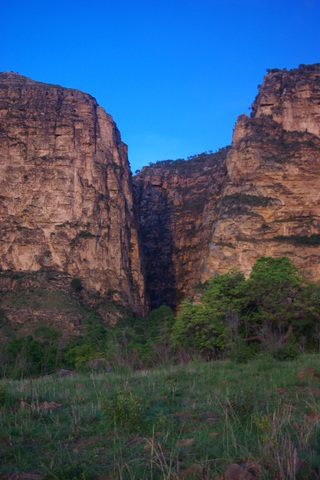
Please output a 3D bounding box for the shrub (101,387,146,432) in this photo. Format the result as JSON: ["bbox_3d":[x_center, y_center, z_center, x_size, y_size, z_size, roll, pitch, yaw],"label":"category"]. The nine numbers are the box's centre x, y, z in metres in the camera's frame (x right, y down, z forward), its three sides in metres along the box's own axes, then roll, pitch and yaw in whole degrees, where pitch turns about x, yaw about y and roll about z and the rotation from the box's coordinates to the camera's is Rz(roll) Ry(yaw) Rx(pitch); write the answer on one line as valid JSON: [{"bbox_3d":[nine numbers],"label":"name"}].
[{"bbox_3d":[-0.574,2.665,10.900,0.720,0.690,0.660,0,-7,0],"label":"shrub"}]

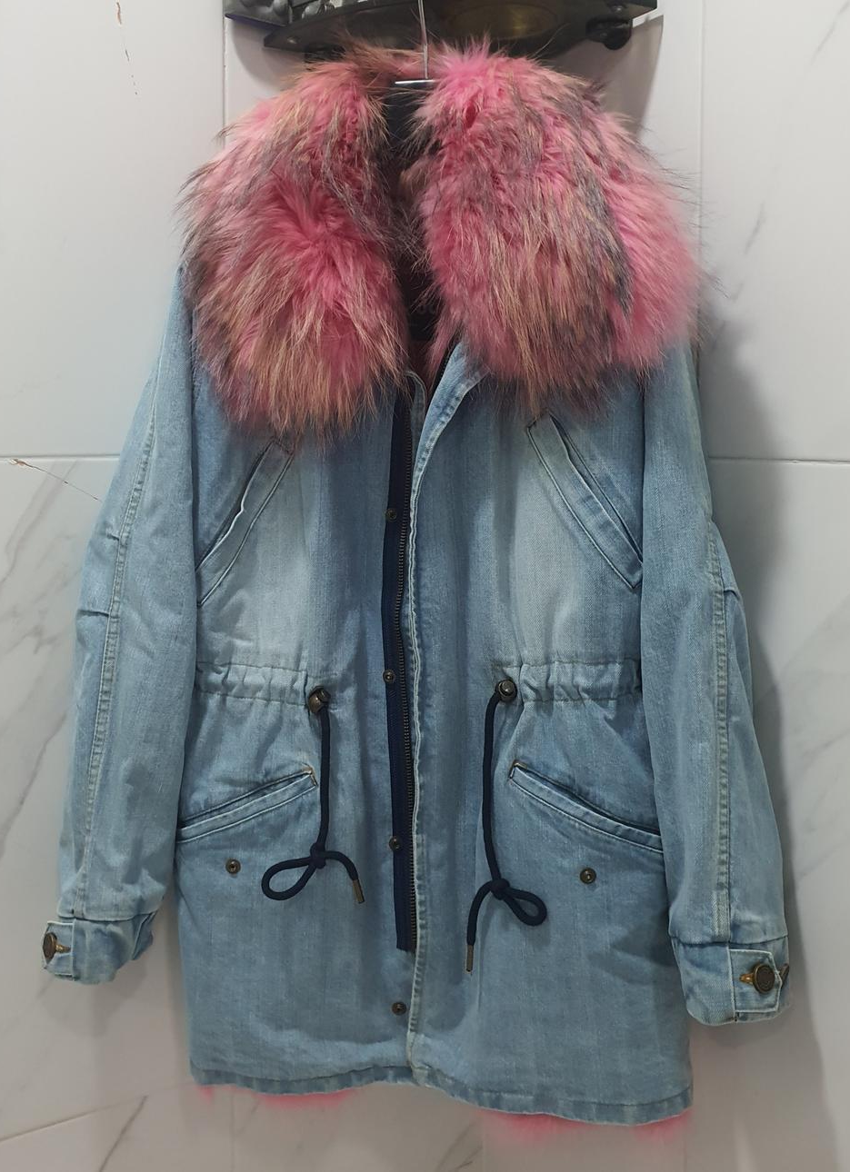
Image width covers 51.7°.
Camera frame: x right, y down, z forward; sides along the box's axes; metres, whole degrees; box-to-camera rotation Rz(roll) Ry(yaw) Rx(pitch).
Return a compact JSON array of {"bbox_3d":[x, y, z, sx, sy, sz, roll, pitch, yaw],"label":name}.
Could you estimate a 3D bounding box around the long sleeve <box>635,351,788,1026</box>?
[{"bbox_3d":[0.247,0.077,0.750,0.125,0.610,0.120,-5,3,0],"label":"long sleeve"}]

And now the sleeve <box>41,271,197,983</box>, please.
[{"bbox_3d":[-0.257,0.030,0.750,0.125,0.620,0.120,5,3,0],"label":"sleeve"}]

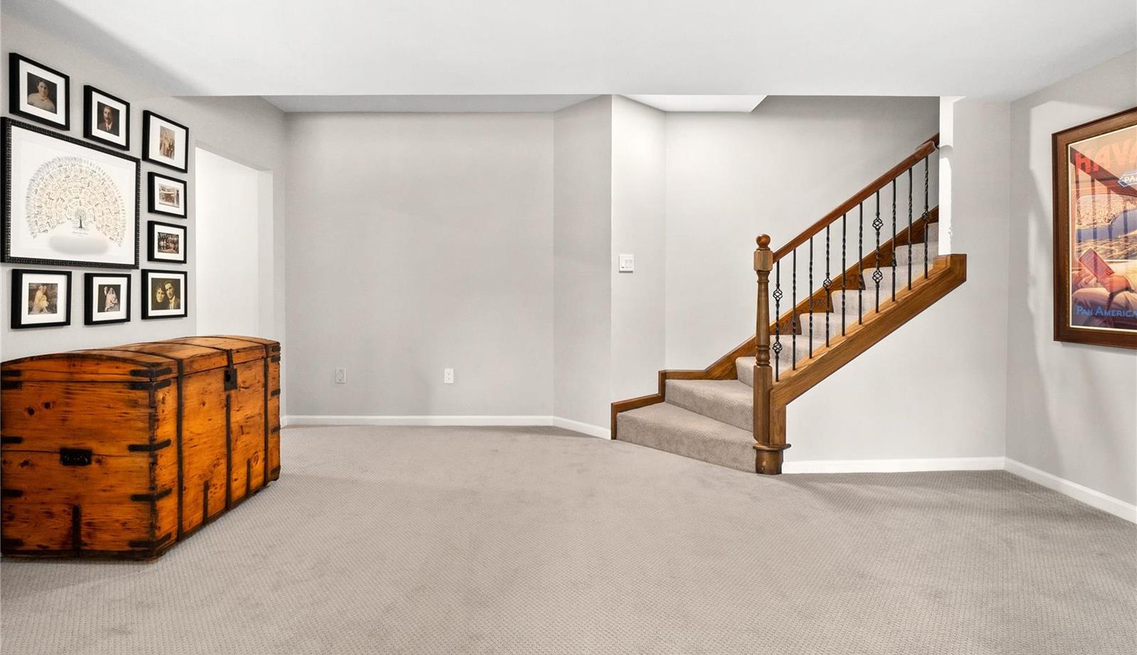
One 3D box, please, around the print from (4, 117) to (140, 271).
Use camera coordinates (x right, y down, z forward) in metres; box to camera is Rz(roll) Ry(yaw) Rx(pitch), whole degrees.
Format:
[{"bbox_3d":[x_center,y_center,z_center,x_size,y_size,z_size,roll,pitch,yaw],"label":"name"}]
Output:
[{"bbox_3d":[-2.305,-0.582,2.379,0.027,0.591,0.641,0,3,0],"label":"print"}]

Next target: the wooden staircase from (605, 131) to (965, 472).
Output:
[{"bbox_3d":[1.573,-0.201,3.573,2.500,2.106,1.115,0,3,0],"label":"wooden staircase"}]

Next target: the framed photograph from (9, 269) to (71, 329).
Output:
[{"bbox_3d":[-2.305,-0.125,2.217,0.027,0.248,0.222,0,3,0],"label":"framed photograph"}]

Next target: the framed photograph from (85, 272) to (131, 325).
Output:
[{"bbox_3d":[-2.305,-0.144,2.532,0.027,0.248,0.231,0,3,0],"label":"framed photograph"}]

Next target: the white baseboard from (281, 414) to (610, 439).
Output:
[{"bbox_3d":[-1.009,0.783,3.963,2.664,0.085,0.367,0,3,0],"label":"white baseboard"}]

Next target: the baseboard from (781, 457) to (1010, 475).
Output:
[{"bbox_3d":[2.009,0.845,3.107,1.395,0.088,0.016,0,3,-2],"label":"baseboard"}]

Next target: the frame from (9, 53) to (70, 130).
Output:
[{"bbox_3d":[-2.305,-1.021,2.210,0.027,0.251,0.224,0,3,0],"label":"frame"}]

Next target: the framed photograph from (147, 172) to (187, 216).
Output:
[{"bbox_3d":[-2.305,-0.753,2.910,0.027,0.222,0.252,0,3,0],"label":"framed photograph"}]

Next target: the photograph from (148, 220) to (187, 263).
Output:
[{"bbox_3d":[-2.305,-0.485,2.909,0.027,0.222,0.253,0,3,0],"label":"photograph"}]

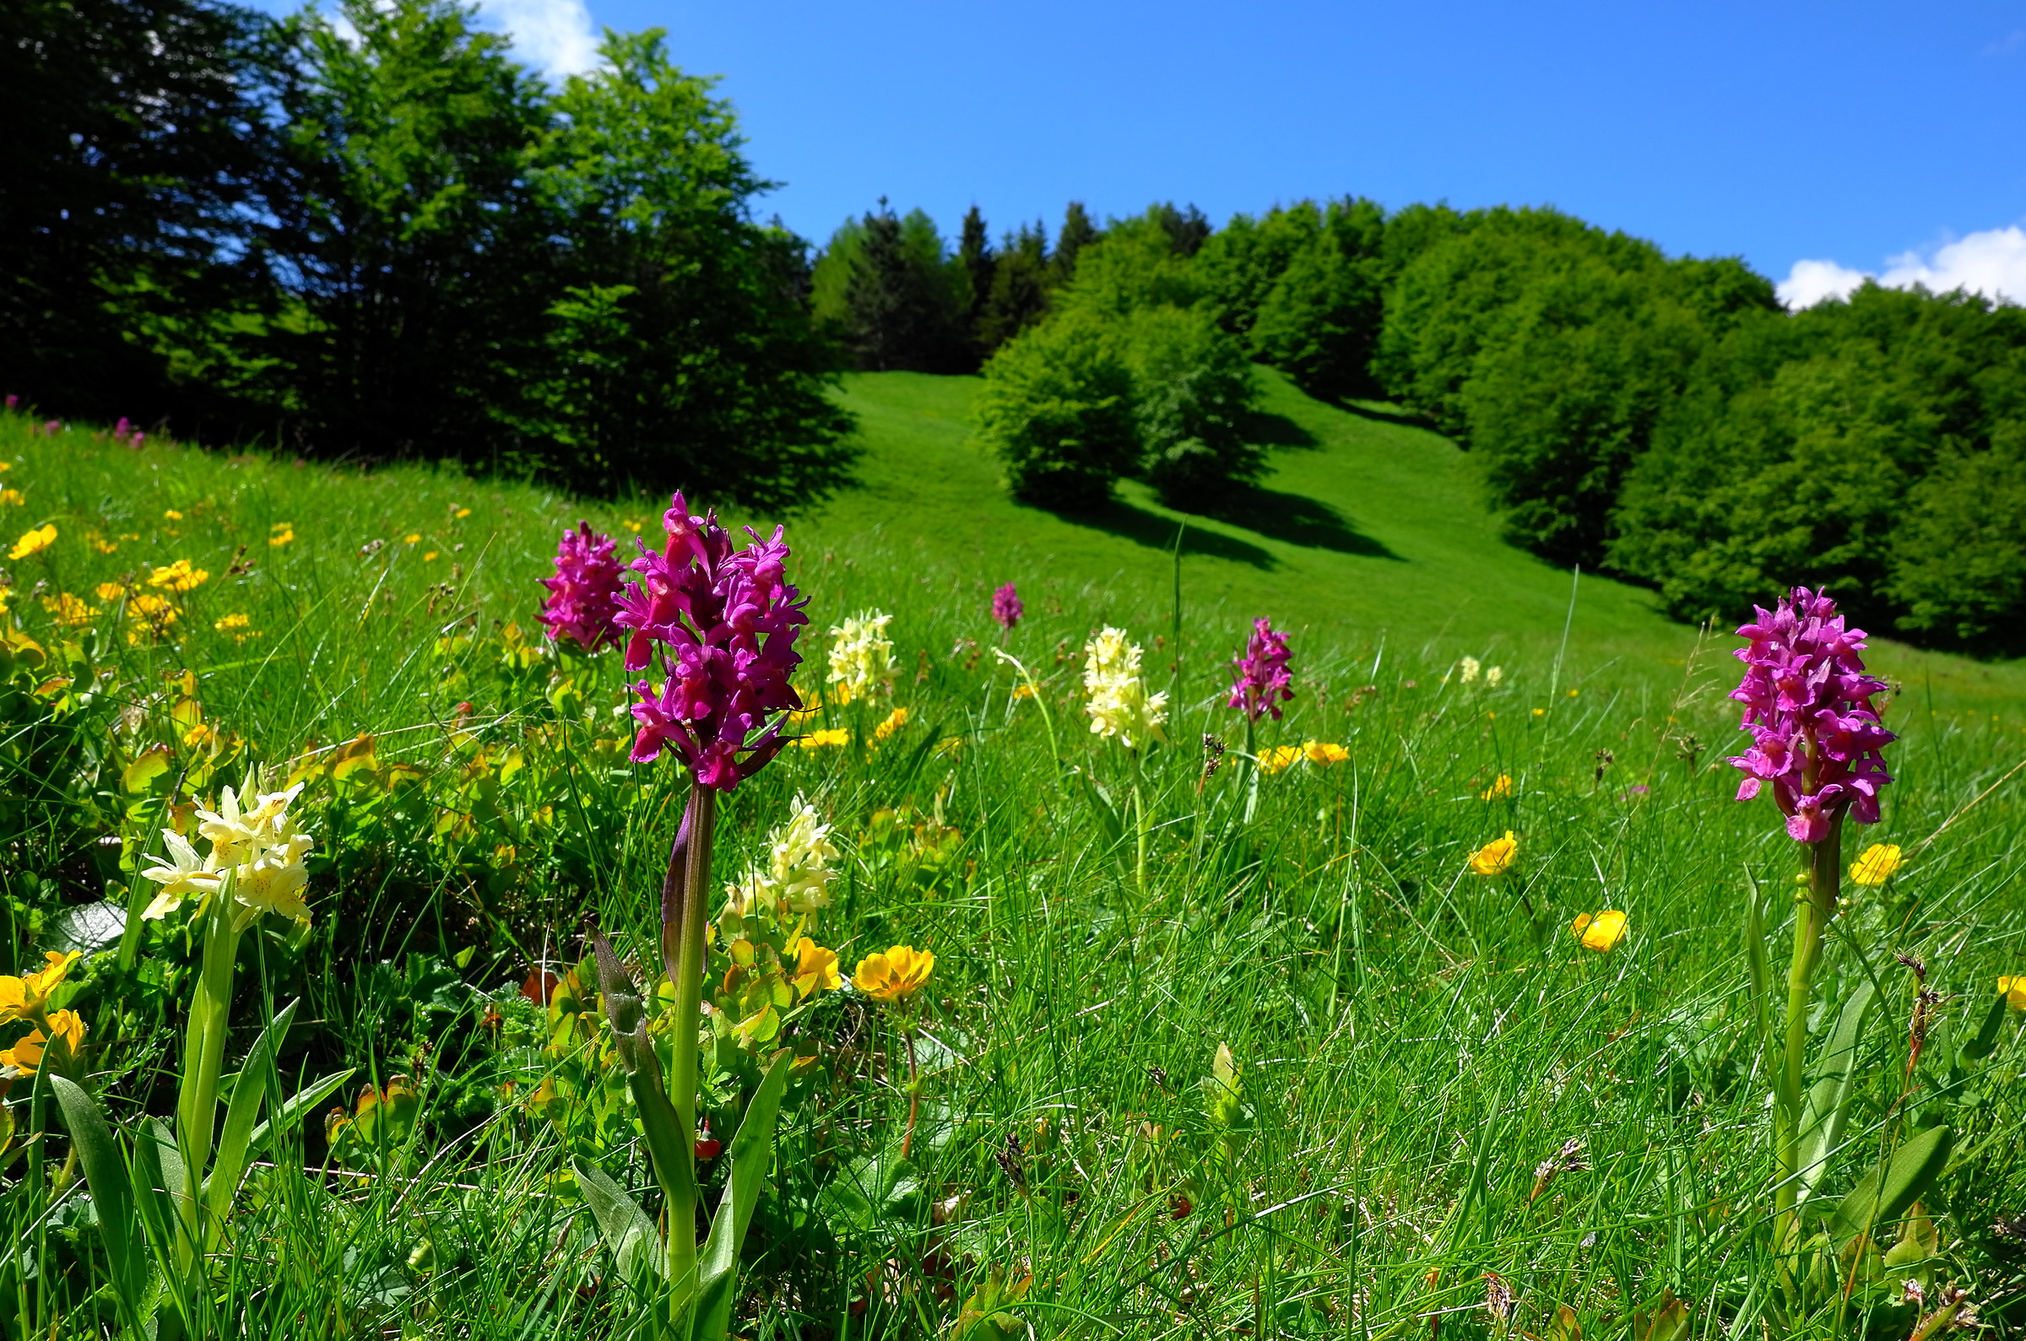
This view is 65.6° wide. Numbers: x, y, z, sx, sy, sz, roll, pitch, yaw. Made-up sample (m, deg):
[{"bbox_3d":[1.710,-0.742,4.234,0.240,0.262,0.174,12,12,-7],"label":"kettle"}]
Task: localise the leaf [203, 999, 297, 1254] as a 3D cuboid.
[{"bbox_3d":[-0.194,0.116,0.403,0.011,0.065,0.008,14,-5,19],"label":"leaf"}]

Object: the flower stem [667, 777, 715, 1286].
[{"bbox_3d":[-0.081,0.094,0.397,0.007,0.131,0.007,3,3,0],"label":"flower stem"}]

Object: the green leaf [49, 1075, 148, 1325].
[{"bbox_3d":[-0.227,0.132,0.390,0.012,0.068,0.008,-14,9,-19],"label":"green leaf"}]

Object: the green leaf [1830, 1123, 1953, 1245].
[{"bbox_3d":[0.244,0.143,0.438,0.016,0.042,0.008,44,8,29],"label":"green leaf"}]

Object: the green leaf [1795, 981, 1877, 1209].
[{"bbox_3d":[0.233,0.119,0.445,0.014,0.068,0.008,18,-18,19],"label":"green leaf"}]

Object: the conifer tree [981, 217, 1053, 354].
[{"bbox_3d":[0.151,-24.073,100.000,4.600,9.300,4.600,0,3,0],"label":"conifer tree"}]

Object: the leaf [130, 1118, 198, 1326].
[{"bbox_3d":[-0.213,0.139,0.395,0.014,0.053,0.009,-7,0,-13],"label":"leaf"}]

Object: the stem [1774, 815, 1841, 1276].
[{"bbox_3d":[0.220,0.105,0.436,0.008,0.131,0.007,4,3,0],"label":"stem"}]

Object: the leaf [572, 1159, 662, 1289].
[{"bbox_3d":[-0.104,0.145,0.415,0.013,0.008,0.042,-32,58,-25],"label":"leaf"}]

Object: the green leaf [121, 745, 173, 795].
[{"bbox_3d":[-0.358,0.041,0.650,0.021,0.021,0.009,0,3,0],"label":"green leaf"}]

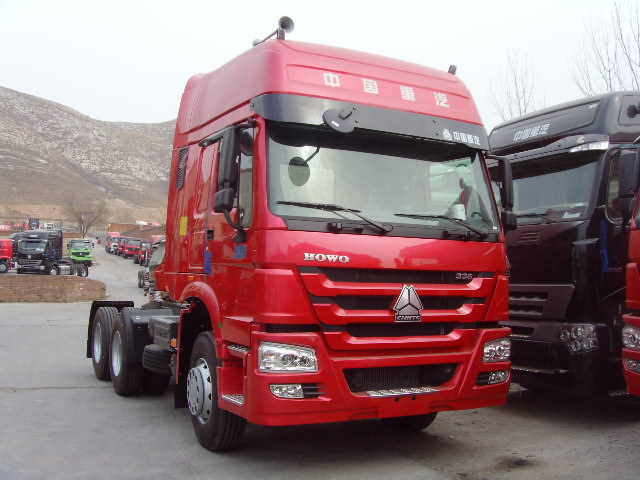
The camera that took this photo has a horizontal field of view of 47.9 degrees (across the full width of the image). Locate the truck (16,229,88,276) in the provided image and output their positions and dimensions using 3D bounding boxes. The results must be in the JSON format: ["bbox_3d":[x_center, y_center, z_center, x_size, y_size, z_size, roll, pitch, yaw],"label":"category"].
[{"bbox_3d":[-22.297,1.220,60.759,2.500,3.855,6.900,1,-3,12],"label":"truck"}]

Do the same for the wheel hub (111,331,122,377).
[{"bbox_3d":[-2.574,1.483,9.426,0.150,0.590,0.590,3,-3,-28],"label":"wheel hub"}]

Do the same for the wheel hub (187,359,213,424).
[{"bbox_3d":[-1.059,1.341,6.406,0.140,0.580,0.580,3,-3,-28],"label":"wheel hub"}]

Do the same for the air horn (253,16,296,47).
[{"bbox_3d":[-0.427,-1.724,6.163,0.140,0.180,0.700,3,-3,-28],"label":"air horn"}]

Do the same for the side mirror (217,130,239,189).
[{"bbox_3d":[-0.702,-0.632,5.504,0.180,0.470,0.090,2,-3,-13],"label":"side mirror"}]

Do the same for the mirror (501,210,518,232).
[{"bbox_3d":[1.756,-0.177,6.693,0.180,0.200,0.110,3,-3,-28],"label":"mirror"}]

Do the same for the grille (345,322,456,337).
[{"bbox_3d":[0.656,0.704,5.672,1.060,0.105,0.090,3,-3,-28],"label":"grille"}]

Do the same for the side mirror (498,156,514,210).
[{"bbox_3d":[1.764,-0.517,6.804,0.180,0.470,0.090,4,-4,-43],"label":"side mirror"}]

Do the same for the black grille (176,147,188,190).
[{"bbox_3d":[-1.355,-0.692,7.111,0.060,0.420,0.350,3,-3,-28],"label":"black grille"}]

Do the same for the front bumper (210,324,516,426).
[{"bbox_3d":[0.479,1.074,6.107,2.470,0.700,0.920,3,-3,-28],"label":"front bumper"}]

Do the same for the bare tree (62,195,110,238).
[{"bbox_3d":[-53.429,-5.492,165.000,11.000,10.200,10.000,1,-3,0],"label":"bare tree"}]

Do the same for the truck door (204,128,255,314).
[{"bbox_3d":[-0.698,-0.130,5.874,0.140,1.490,1.120,3,-3,-28],"label":"truck door"}]

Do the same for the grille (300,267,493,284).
[{"bbox_3d":[0.671,0.299,5.812,1.860,0.125,0.100,3,-3,-28],"label":"grille"}]

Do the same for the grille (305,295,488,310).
[{"bbox_3d":[0.666,0.508,5.802,1.660,0.115,0.100,3,-3,-28],"label":"grille"}]

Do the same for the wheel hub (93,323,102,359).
[{"bbox_3d":[-3.205,1.525,10.619,0.150,0.590,0.590,3,-3,-28],"label":"wheel hub"}]

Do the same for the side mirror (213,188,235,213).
[{"bbox_3d":[-0.721,-0.295,5.394,0.180,0.200,0.110,3,-3,-28],"label":"side mirror"}]

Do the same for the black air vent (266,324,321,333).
[{"bbox_3d":[-0.204,0.648,5.259,0.420,0.064,0.070,2,-3,-17],"label":"black air vent"}]

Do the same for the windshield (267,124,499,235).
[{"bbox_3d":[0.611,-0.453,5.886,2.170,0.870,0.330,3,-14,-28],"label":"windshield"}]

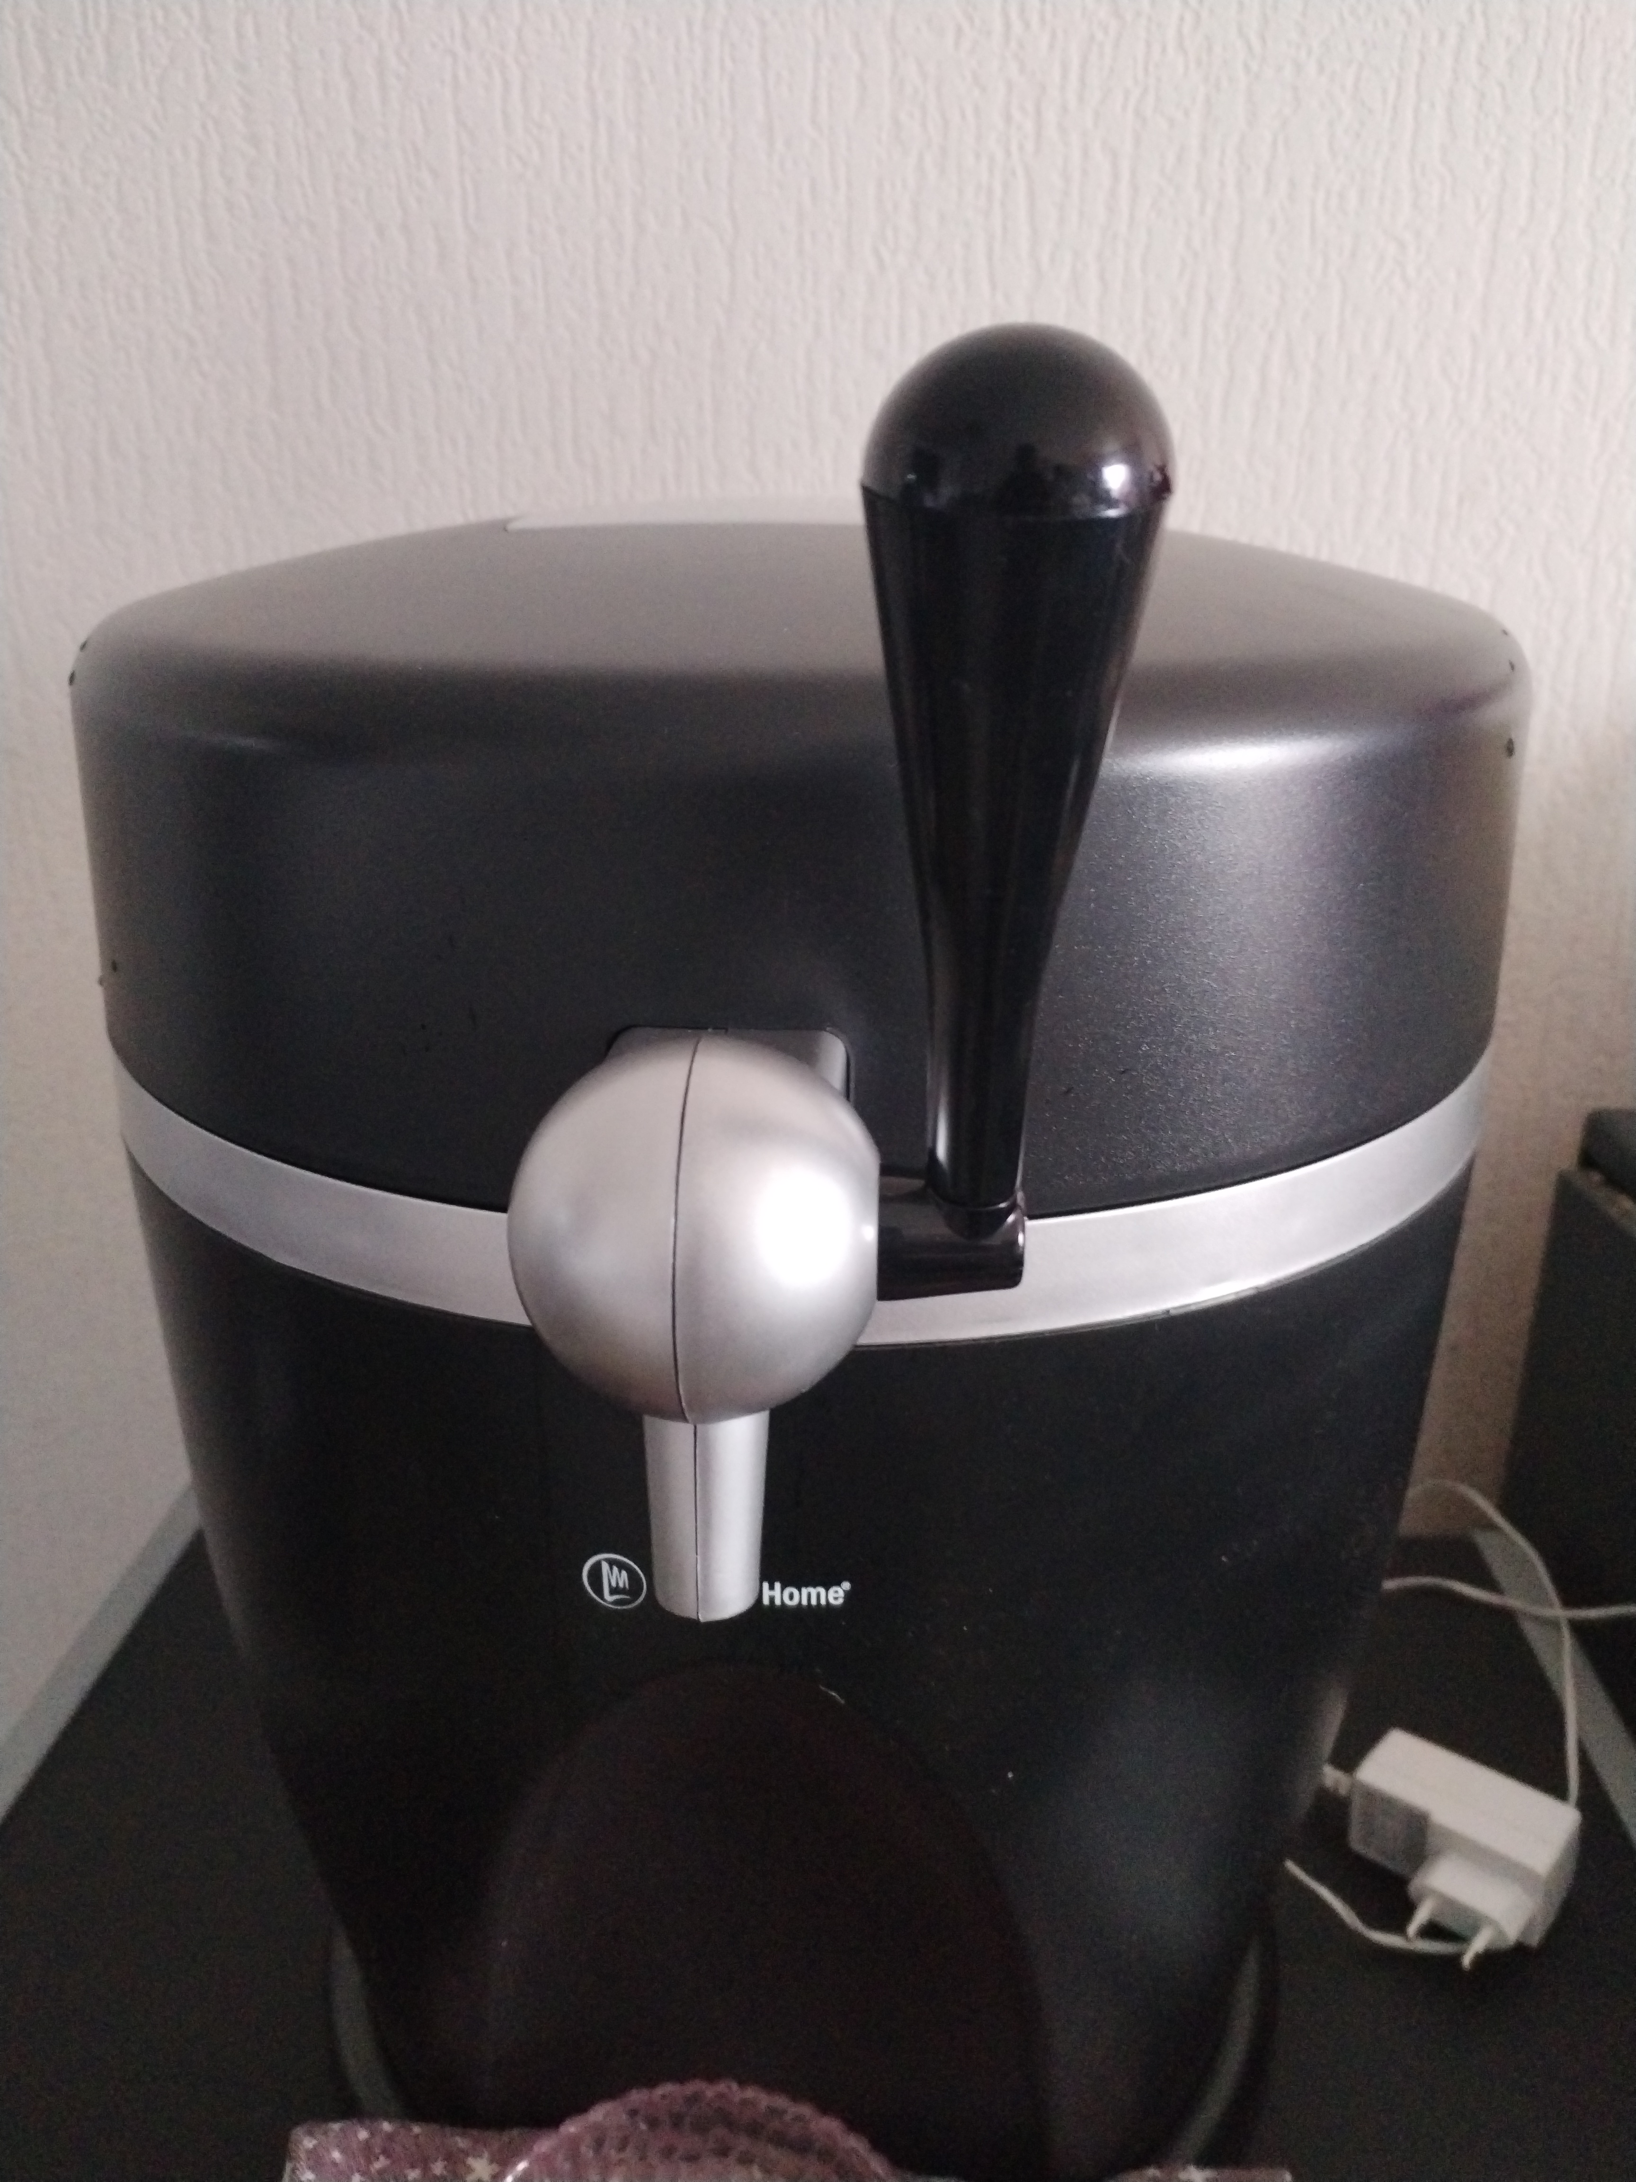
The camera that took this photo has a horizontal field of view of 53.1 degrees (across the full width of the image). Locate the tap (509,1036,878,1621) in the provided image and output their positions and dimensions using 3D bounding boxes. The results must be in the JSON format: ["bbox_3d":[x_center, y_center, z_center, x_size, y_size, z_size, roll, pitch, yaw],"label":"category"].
[{"bbox_3d":[-0.016,0.033,0.230,0.051,0.084,0.059,2,22,4],"label":"tap"}]

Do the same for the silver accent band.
[{"bbox_3d":[-0.004,-0.028,0.421,0.330,0.021,0.330,2,22,4],"label":"silver accent band"}]

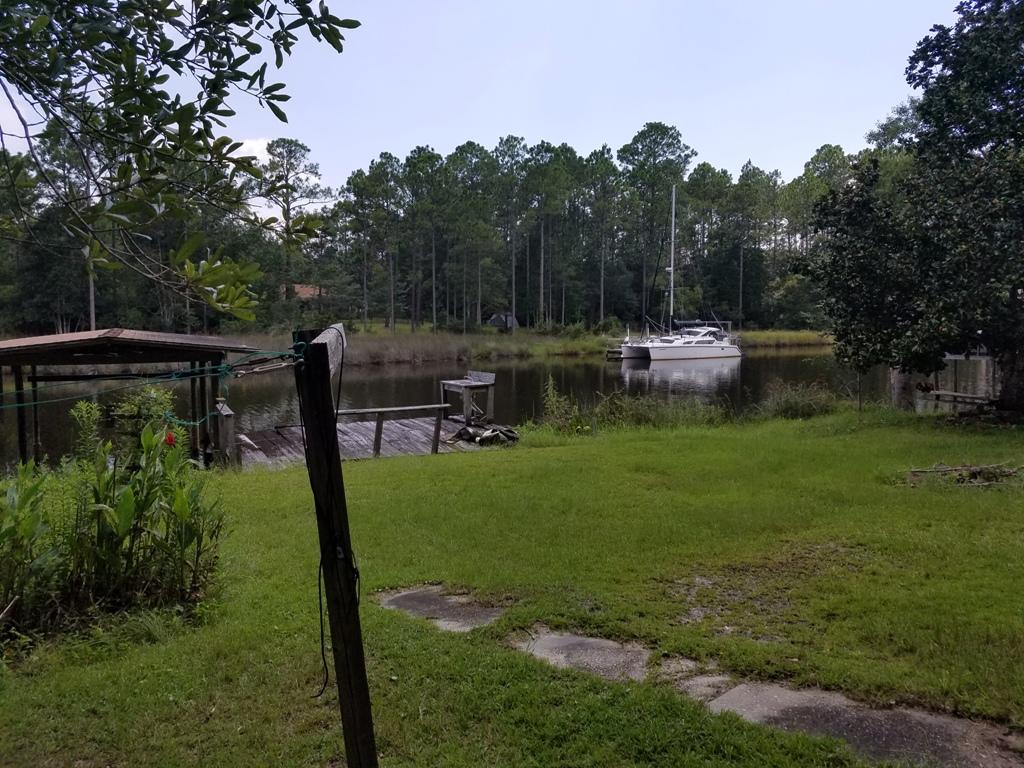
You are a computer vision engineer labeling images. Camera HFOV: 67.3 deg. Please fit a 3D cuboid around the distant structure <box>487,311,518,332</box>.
[{"bbox_3d":[-1.198,-8.009,97.000,3.700,2.300,3.200,0,5,-6],"label":"distant structure"}]

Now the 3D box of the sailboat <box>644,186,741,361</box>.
[{"bbox_3d":[14.250,-9.176,64.352,10.400,14.500,4.200,-3,6,-33],"label":"sailboat"}]

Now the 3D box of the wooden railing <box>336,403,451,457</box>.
[{"bbox_3d":[-2.078,0.812,12.905,2.236,0.835,0.140,-2,5,-25],"label":"wooden railing"}]

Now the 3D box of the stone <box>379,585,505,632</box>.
[{"bbox_3d":[-0.396,1.328,4.451,0.600,0.060,0.420,4,6,38],"label":"stone"}]

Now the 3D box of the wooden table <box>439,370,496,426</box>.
[{"bbox_3d":[-0.992,0.315,17.578,0.780,1.060,1.420,-2,5,-25],"label":"wooden table"}]

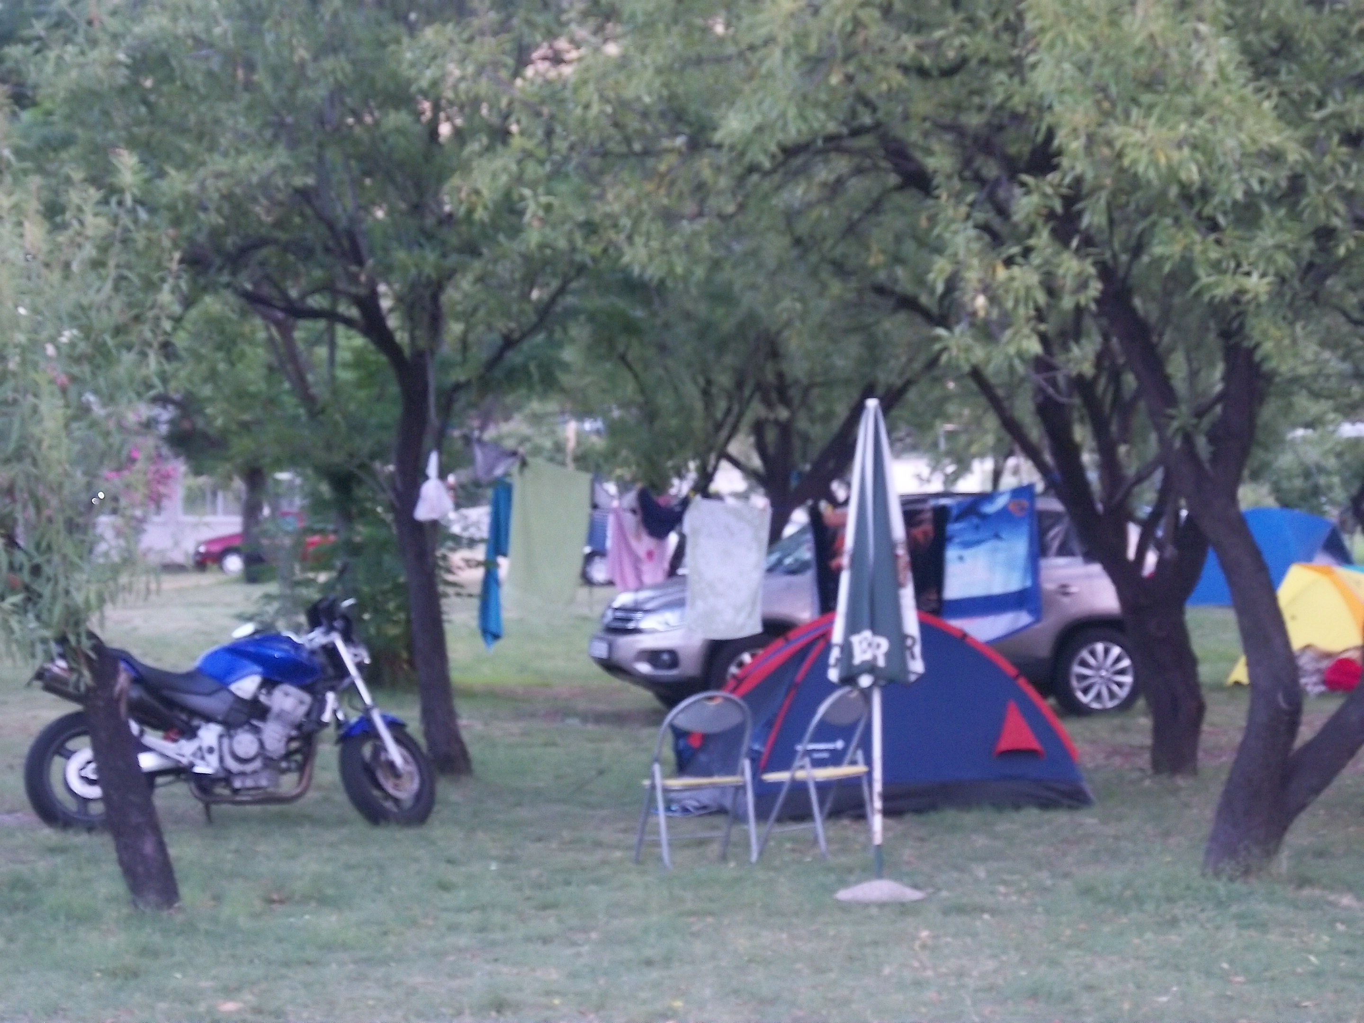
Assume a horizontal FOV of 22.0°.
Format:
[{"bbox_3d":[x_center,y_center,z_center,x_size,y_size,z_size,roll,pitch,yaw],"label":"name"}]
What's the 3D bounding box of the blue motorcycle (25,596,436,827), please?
[{"bbox_3d":[-2.182,0.989,17.000,2.040,1.150,0.760,0,0,-3],"label":"blue motorcycle"}]

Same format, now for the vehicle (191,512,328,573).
[{"bbox_3d":[-8.489,0.718,75.000,3.950,1.400,1.660,0,0,-12],"label":"vehicle"}]

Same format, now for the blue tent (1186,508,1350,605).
[{"bbox_3d":[8.447,0.652,50.500,2.500,1.400,2.200,0,0,30],"label":"blue tent"}]

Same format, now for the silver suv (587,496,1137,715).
[{"bbox_3d":[1.530,0.688,25.600,4.430,1.670,1.830,0,0,-18],"label":"silver suv"}]

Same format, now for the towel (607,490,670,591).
[{"bbox_3d":[-0.259,0.171,20.800,0.380,0.610,0.100,0,0,0],"label":"towel"}]

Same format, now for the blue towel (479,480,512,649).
[{"bbox_3d":[-1.092,0.310,20.600,0.200,1.000,0.120,0,0,0],"label":"blue towel"}]

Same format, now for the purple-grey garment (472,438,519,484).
[{"bbox_3d":[-1.095,-0.300,20.600,0.280,0.270,0.090,0,0,0],"label":"purple-grey garment"}]

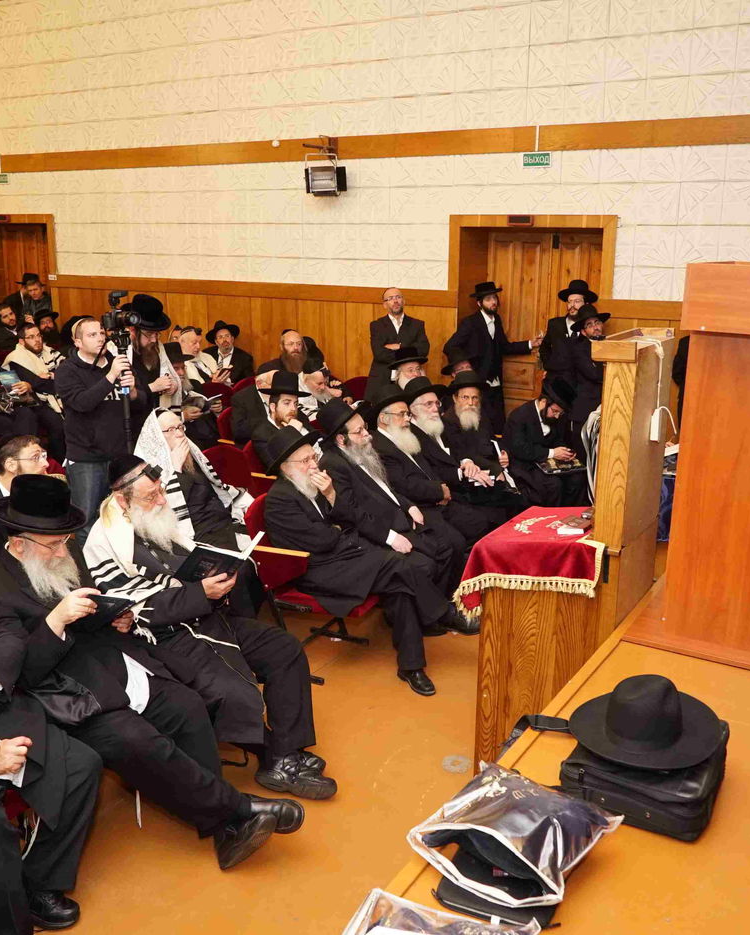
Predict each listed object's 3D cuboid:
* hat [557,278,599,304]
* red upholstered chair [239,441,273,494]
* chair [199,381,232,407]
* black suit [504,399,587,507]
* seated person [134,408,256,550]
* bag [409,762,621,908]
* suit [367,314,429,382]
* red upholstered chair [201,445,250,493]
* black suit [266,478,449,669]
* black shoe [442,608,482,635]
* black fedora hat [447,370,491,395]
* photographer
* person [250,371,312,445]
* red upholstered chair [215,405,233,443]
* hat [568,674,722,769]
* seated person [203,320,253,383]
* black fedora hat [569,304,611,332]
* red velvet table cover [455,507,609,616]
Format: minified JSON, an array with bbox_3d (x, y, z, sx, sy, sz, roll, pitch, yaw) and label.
[{"bbox_3d":[1.435,-1.250,6.620,0.300,0.140,0.350,4,10,25],"label":"hat"},{"bbox_3d":[-0.497,0.209,6.244,0.600,0.900,0.550,9,16,31],"label":"red upholstered chair"},{"bbox_3d":[-1.213,-0.321,8.181,0.600,0.900,0.550,9,16,30],"label":"chair"},{"bbox_3d":[1.215,-0.011,6.694,0.720,0.960,0.560,11,17,36],"label":"black suit"},{"bbox_3d":[-1.064,0.035,5.310,0.520,0.770,0.640,8,16,28],"label":"seated person"},{"bbox_3d":[0.334,0.851,2.212,0.390,0.145,0.380,9,16,30],"label":"bag"},{"bbox_3d":[0.173,-0.870,7.621,0.540,0.780,0.330,0,14,-4],"label":"suit"},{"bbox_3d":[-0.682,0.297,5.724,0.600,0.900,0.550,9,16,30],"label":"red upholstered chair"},{"bbox_3d":[-0.118,0.488,4.651,0.930,0.920,0.550,9,16,30],"label":"black suit"},{"bbox_3d":[0.572,0.877,5.293,0.300,0.110,0.110,5,15,17],"label":"black shoe"},{"bbox_3d":[0.650,-0.607,6.650,0.320,0.140,0.350,0,14,-2],"label":"black fedora hat"},{"bbox_3d":[-1.584,-0.025,5.347,0.500,1.690,0.520,11,17,35],"label":"photographer"},{"bbox_3d":[-0.442,0.043,6.178,0.780,1.320,0.570,13,18,41],"label":"person"},{"bbox_3d":[-0.922,-0.040,7.371,0.600,0.900,0.550,9,16,30],"label":"red upholstered chair"},{"bbox_3d":[0.710,0.613,2.435,0.390,0.138,0.355,-5,18,-3],"label":"hat"},{"bbox_3d":[-1.446,-0.660,8.825,0.560,1.400,0.750,-7,16,-28],"label":"seated person"},{"bbox_3d":[1.485,-1.045,6.420,0.300,0.140,0.350,-20,8,-29],"label":"black fedora hat"},{"bbox_3d":[0.734,0.379,3.925,0.590,0.410,0.680,9,16,30],"label":"red velvet table cover"}]

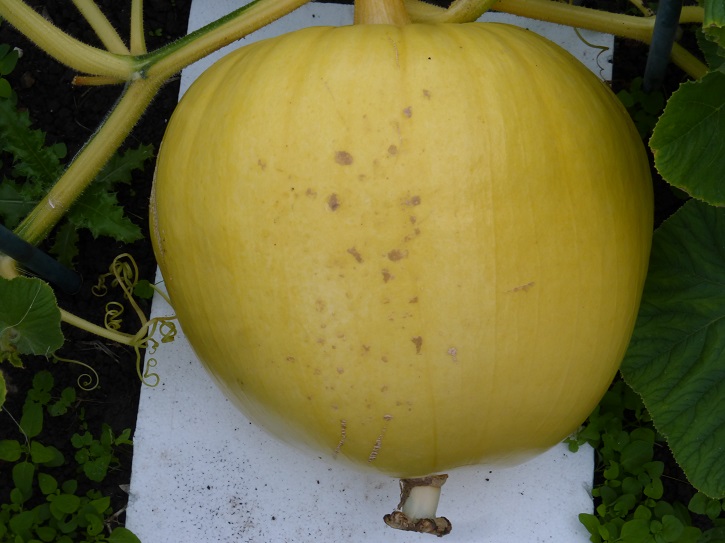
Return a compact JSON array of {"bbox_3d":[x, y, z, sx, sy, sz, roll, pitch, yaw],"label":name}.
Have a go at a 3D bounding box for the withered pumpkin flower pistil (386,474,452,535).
[{"bbox_3d":[0.045,0.186,1.170,0.054,0.049,0.049,7,99,0],"label":"withered pumpkin flower pistil"}]

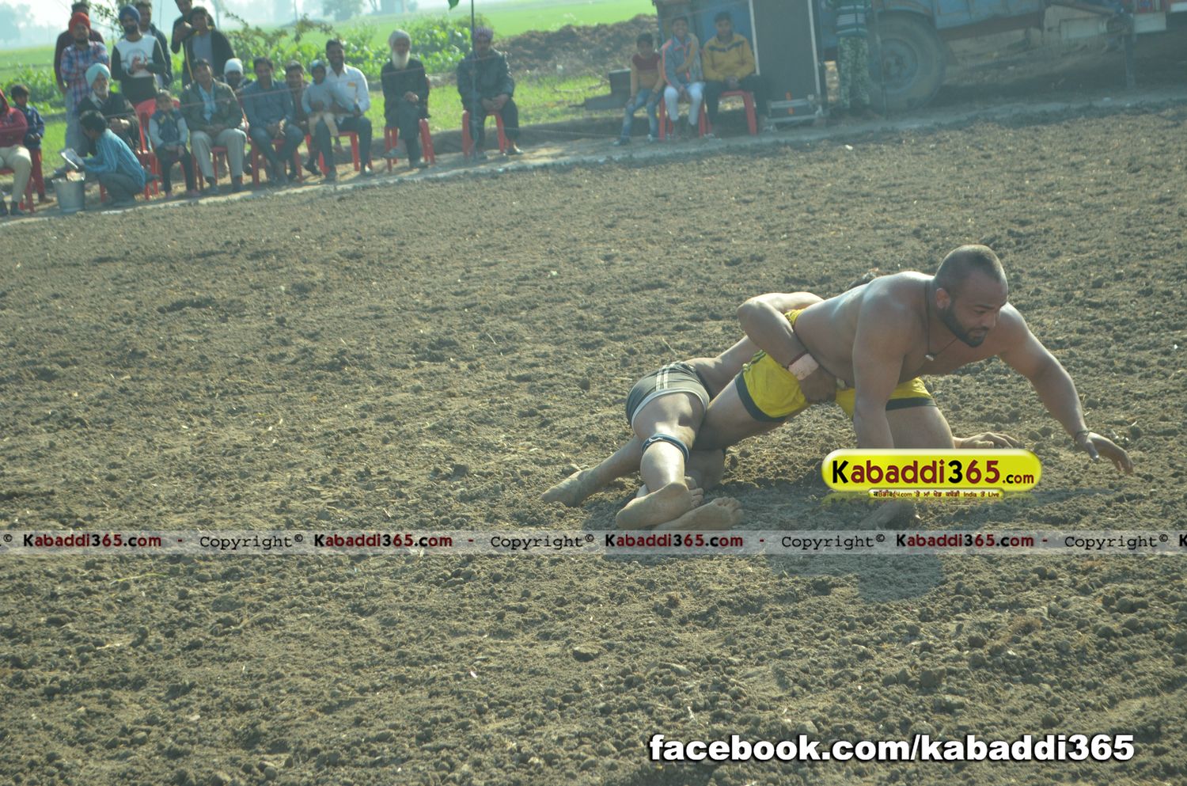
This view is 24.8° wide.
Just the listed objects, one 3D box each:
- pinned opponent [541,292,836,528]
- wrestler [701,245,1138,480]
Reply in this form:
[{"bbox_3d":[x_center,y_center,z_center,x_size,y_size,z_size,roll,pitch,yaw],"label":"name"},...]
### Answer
[{"bbox_3d":[0.510,-0.010,7.880,0.920,0.590,1.330,2,11,38],"label":"pinned opponent"},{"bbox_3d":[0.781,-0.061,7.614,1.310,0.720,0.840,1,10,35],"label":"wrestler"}]

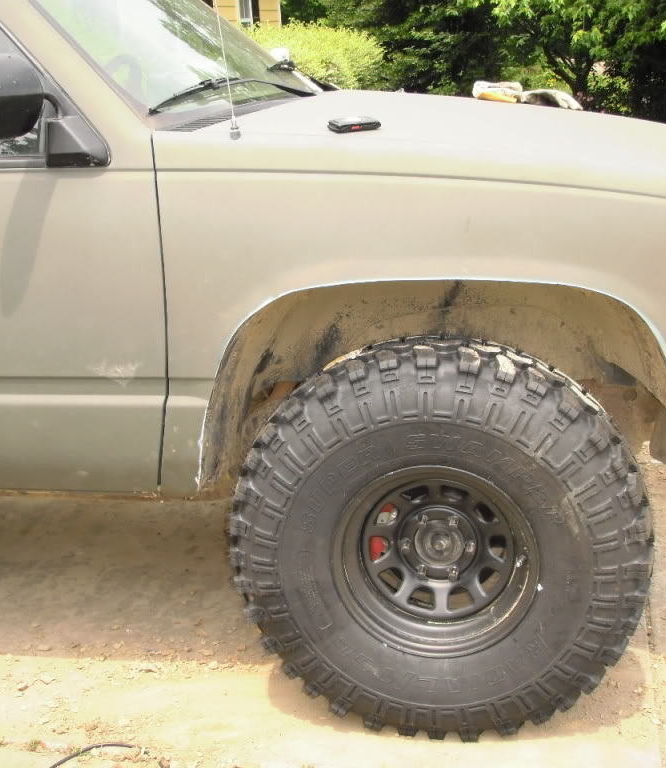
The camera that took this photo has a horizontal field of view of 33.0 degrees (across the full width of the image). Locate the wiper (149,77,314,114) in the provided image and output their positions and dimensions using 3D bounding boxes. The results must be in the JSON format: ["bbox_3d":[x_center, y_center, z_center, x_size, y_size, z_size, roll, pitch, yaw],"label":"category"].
[{"bbox_3d":[-0.225,-0.700,2.735,0.060,0.070,0.640,8,19,33],"label":"wiper"}]

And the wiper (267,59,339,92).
[{"bbox_3d":[-0.077,-0.912,3.325,0.060,0.070,0.600,3,10,19],"label":"wiper"}]

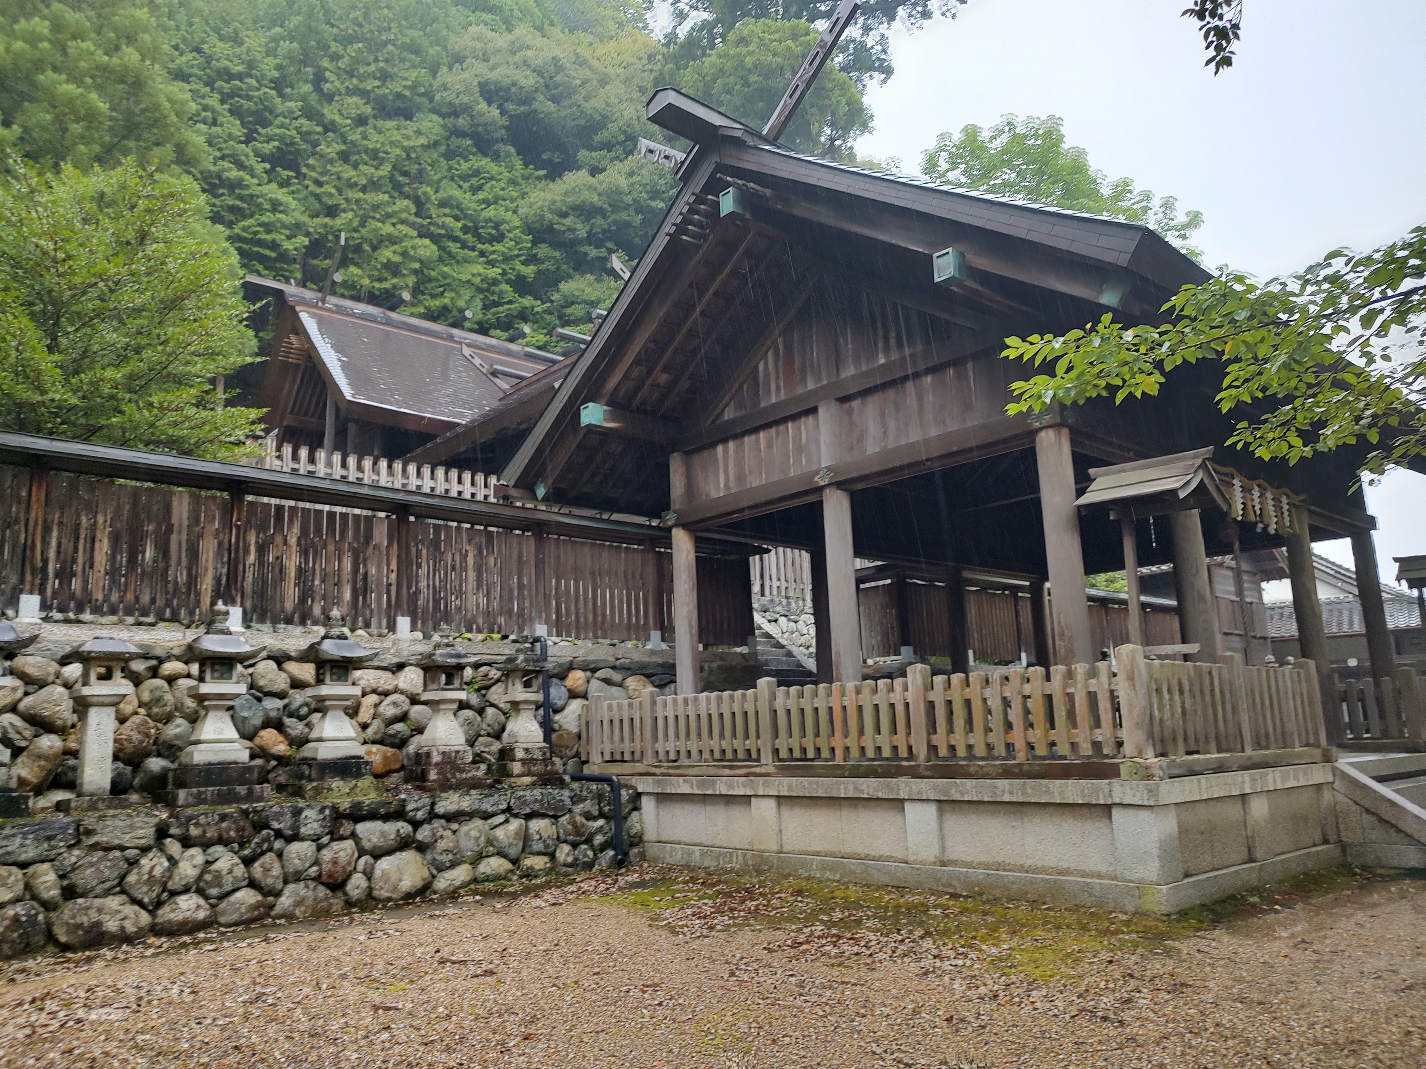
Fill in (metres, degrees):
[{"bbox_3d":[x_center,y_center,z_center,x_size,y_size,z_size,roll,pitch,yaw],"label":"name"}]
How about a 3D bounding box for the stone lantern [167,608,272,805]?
[{"bbox_3d":[-4.903,1.642,9.797,0.814,2.000,0.814,9,-16,-43],"label":"stone lantern"}]

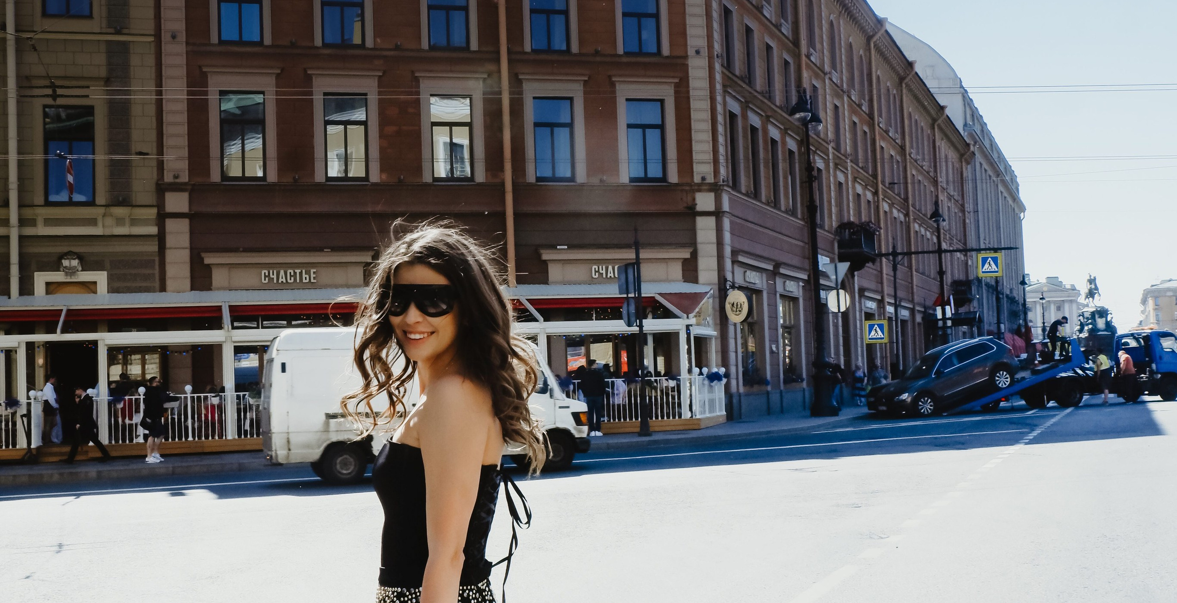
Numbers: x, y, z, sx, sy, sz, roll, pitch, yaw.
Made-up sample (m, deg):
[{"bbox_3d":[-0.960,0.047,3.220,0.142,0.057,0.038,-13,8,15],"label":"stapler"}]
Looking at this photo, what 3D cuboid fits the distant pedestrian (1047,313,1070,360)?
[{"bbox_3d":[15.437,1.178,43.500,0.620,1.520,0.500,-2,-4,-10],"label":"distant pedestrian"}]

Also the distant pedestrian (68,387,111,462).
[{"bbox_3d":[-10.413,2.559,27.600,0.850,1.580,0.500,-2,-4,-10],"label":"distant pedestrian"}]

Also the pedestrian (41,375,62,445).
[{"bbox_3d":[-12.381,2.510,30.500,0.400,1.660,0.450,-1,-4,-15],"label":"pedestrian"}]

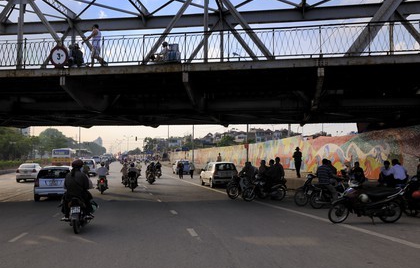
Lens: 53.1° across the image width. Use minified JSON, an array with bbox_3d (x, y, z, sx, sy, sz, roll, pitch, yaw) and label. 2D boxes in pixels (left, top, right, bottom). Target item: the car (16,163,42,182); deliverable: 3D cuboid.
[{"bbox_3d":[-14.689,3.176,34.600,1.680,1.460,4.250,1,-4,-12],"label":"car"}]

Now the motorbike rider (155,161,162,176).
[{"bbox_3d":[-4.739,3.224,38.800,0.600,1.280,0.750,1,-4,-12],"label":"motorbike rider"}]

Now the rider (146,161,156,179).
[{"bbox_3d":[-4.151,2.647,29.800,0.600,1.270,0.750,1,-4,-12],"label":"rider"}]

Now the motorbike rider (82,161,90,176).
[{"bbox_3d":[-8.086,2.455,27.500,0.600,1.270,0.750,1,-4,-12],"label":"motorbike rider"}]

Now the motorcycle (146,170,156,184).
[{"bbox_3d":[-4.022,2.883,28.693,0.700,1.060,1.880,1,-4,-13],"label":"motorcycle"}]

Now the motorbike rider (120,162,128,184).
[{"bbox_3d":[-5.096,2.379,25.478,0.620,1.320,0.750,1,-4,-13],"label":"motorbike rider"}]

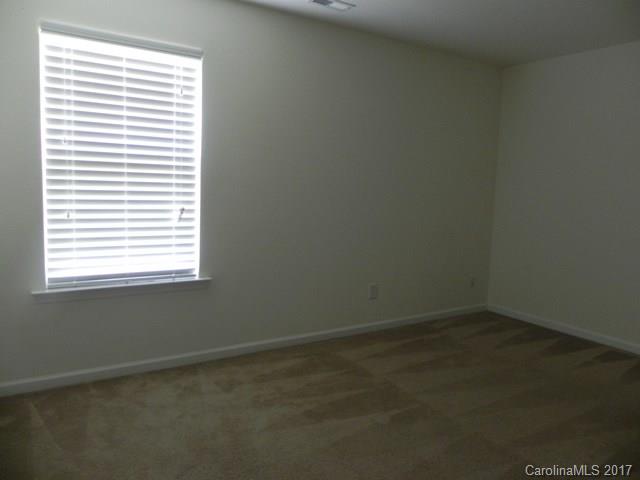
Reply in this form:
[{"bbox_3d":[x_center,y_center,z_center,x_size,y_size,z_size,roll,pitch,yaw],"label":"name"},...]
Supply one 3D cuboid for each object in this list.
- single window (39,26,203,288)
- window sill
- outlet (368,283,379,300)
[{"bbox_3d":[-1.182,-0.470,2.971,0.902,1.491,0.065,-2,8,-33],"label":"single window"},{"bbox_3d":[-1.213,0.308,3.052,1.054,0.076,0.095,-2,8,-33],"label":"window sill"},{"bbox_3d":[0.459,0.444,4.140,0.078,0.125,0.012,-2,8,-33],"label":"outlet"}]

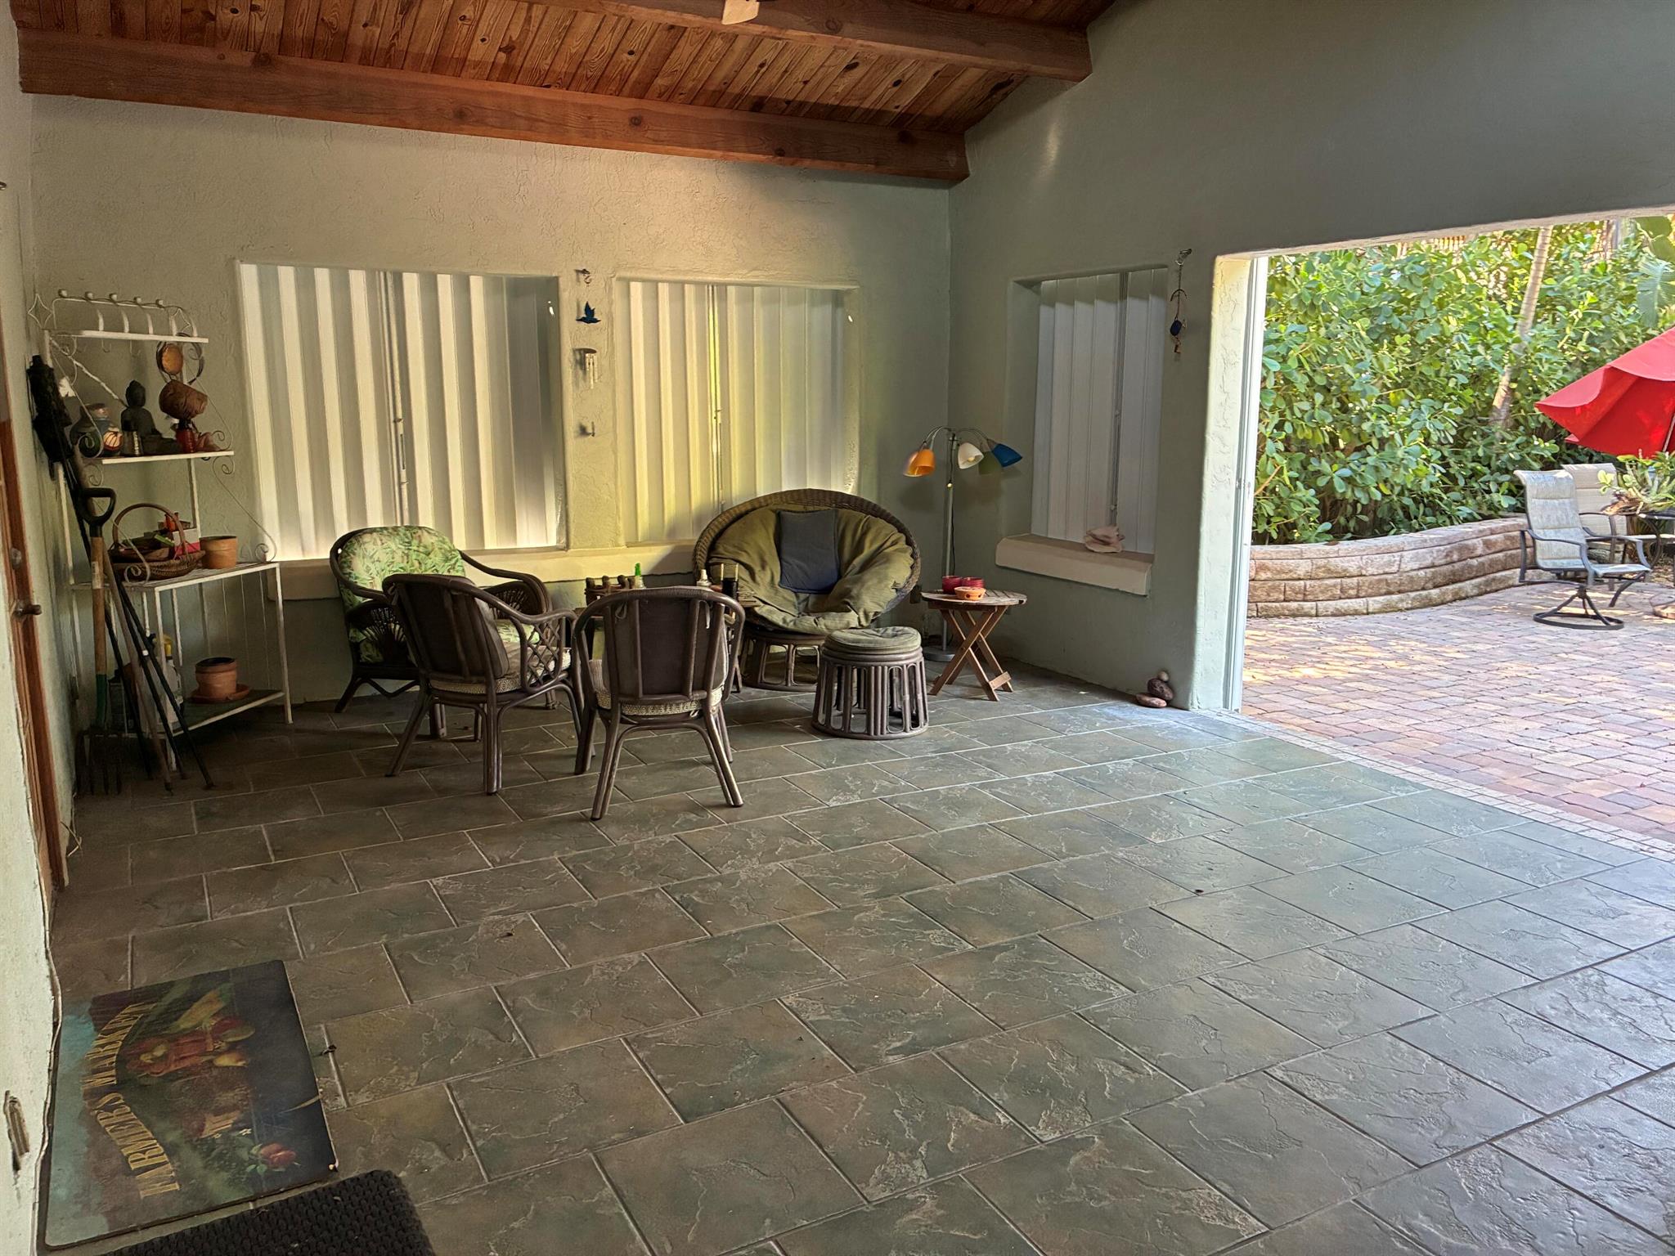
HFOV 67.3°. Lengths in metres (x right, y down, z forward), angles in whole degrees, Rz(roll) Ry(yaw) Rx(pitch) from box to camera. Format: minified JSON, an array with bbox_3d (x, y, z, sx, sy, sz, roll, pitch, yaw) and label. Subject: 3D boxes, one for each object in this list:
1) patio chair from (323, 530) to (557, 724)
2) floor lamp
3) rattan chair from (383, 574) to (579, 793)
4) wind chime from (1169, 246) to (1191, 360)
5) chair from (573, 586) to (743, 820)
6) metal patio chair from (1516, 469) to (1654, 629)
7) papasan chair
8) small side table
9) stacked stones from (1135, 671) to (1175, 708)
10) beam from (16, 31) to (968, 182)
[{"bbox_3d":[-1.870,-0.029,5.925,0.800,0.860,0.700,7,13,34],"label":"patio chair"},{"bbox_3d":[0.680,-0.487,7.127,0.660,1.320,0.500,0,11,-2],"label":"floor lamp"},{"bbox_3d":[-1.416,0.164,5.034,0.640,0.810,0.620,5,12,24],"label":"rattan chair"},{"bbox_3d":[1.568,-1.490,5.755,0.070,0.500,0.090,-5,12,-28],"label":"wind chime"},{"bbox_3d":[-0.671,0.219,4.741,0.640,0.810,0.620,-3,11,-14],"label":"chair"},{"bbox_3d":[5.062,-0.546,8.546,0.640,1.000,0.740,-5,12,-24],"label":"metal patio chair"},{"bbox_3d":[-0.152,-0.196,6.579,1.160,0.950,1.000,-1,11,-7],"label":"papasan chair"},{"bbox_3d":[0.684,0.086,6.326,0.530,0.490,0.530,0,11,0],"label":"small side table"},{"bbox_3d":[1.548,0.302,6.149,0.130,0.175,0.190,-6,12,-28],"label":"stacked stones"},{"bbox_3d":[-1.305,-2.499,6.168,4.570,0.240,0.170,-6,12,-28],"label":"beam"}]

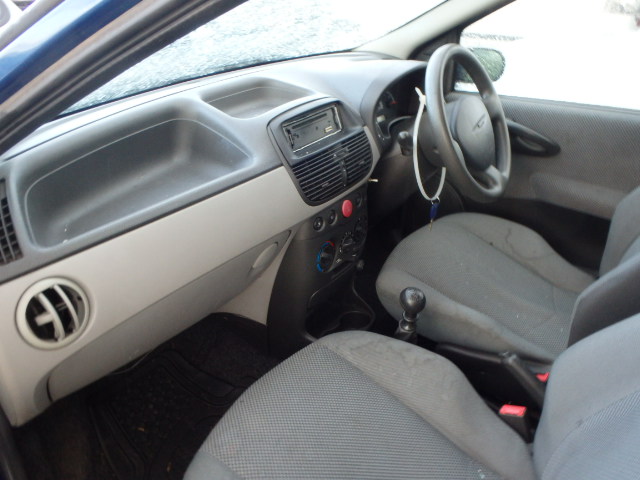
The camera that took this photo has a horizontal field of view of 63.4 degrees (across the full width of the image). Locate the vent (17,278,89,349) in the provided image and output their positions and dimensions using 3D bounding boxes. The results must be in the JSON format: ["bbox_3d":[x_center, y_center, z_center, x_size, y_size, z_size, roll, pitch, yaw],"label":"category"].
[{"bbox_3d":[-0.373,0.101,0.720,0.045,0.100,0.100,-3,20,36],"label":"vent"}]

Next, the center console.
[{"bbox_3d":[-0.003,-0.008,1.160,0.205,0.605,0.245,15,30,28],"label":"center console"}]

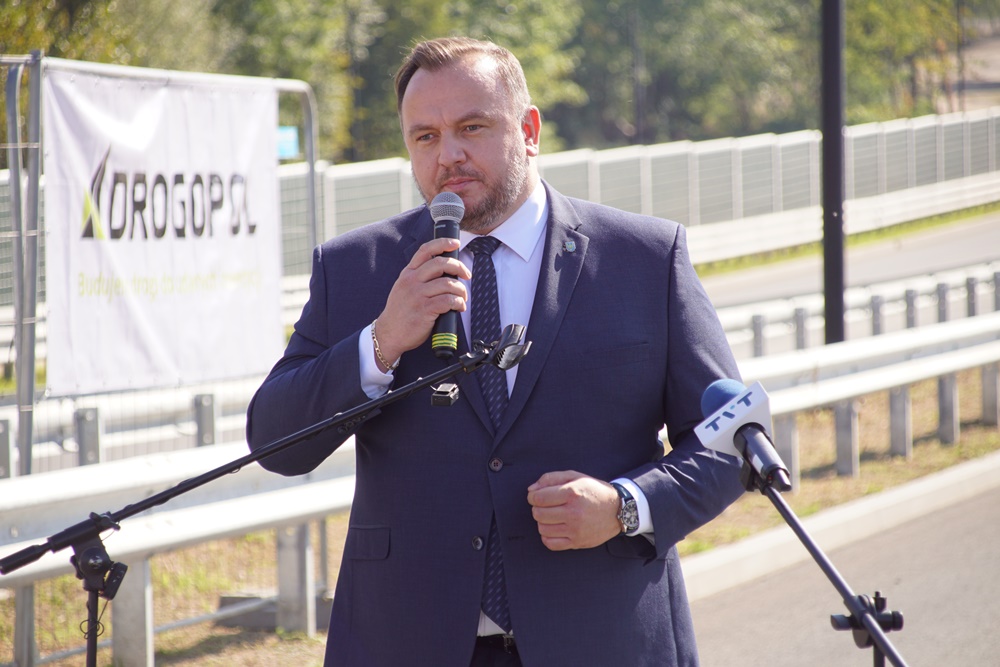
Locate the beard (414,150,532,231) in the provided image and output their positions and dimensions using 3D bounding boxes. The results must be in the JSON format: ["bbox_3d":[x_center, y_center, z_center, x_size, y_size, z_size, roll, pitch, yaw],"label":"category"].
[{"bbox_3d":[-0.049,-0.197,7.720,0.152,0.108,0.115,-7,6,24],"label":"beard"}]

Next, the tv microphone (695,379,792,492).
[{"bbox_3d":[0.345,0.155,7.657,0.110,0.093,0.262,-36,35,6],"label":"tv microphone"}]

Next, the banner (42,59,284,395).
[{"bbox_3d":[-1.090,-0.337,18.660,0.050,1.020,2.900,0,1,12],"label":"banner"}]

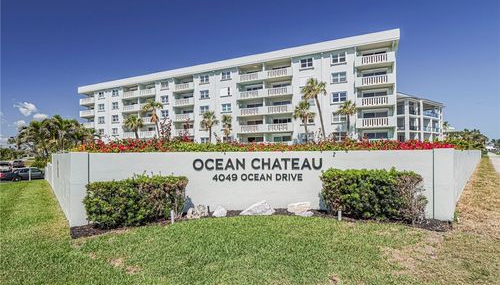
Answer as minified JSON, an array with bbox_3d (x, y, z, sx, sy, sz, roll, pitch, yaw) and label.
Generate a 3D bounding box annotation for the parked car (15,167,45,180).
[{"bbox_3d":[-23.481,3.412,28.079,4.700,1.460,1.820,2,-3,-40],"label":"parked car"}]

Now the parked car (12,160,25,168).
[{"bbox_3d":[-49.844,4.828,55.915,1.880,1.660,4.600,2,-3,-41],"label":"parked car"}]

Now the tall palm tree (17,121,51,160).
[{"bbox_3d":[-35.821,0.469,43.073,4.600,8.212,4.600,-1,-2,0],"label":"tall palm tree"}]

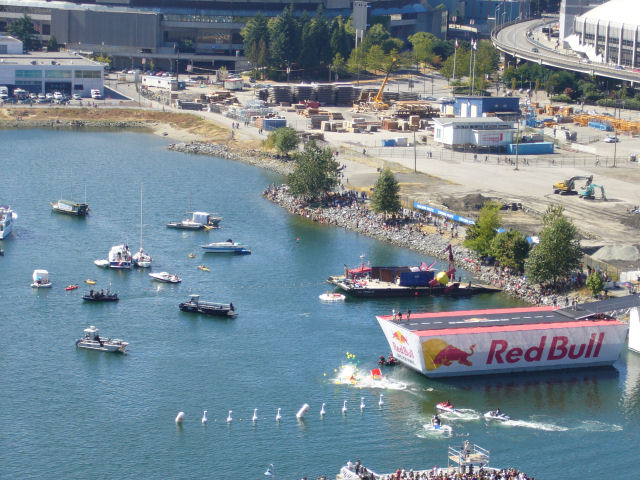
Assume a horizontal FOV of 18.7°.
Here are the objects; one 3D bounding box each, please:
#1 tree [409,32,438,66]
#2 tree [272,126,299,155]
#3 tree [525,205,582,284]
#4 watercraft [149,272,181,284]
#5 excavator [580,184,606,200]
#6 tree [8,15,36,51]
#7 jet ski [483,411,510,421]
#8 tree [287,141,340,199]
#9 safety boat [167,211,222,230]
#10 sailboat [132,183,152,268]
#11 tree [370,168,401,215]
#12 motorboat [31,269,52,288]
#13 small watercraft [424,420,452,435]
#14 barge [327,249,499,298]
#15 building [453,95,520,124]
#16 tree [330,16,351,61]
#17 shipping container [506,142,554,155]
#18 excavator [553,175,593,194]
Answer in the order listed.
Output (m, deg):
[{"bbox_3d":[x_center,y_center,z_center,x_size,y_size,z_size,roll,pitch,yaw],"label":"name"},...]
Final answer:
[{"bbox_3d":[38.704,-70.647,726.920,10.700,12.500,10.700,1,11,0],"label":"tree"},{"bbox_3d":[-9.078,-26.225,511.869,6.900,7.700,6.900,1,11,0],"label":"tree"},{"bbox_3d":[42.230,1.060,350.710,10.200,14.400,10.000,1,10,0],"label":"tree"},{"bbox_3d":[-29.444,7.130,367.460,6.200,1.350,2.300,10,14,39],"label":"watercraft"},{"bbox_3d":[57.750,-10.100,409.960,5.400,2.900,2.200,7,13,27],"label":"excavator"},{"bbox_3d":[-97.610,-67.650,639.060,9.500,14.000,9.500,2,11,0],"label":"tree"},{"bbox_3d":[24.500,24.020,266.990,3.300,1.100,1.200,6,11,26],"label":"jet ski"},{"bbox_3d":[-1.484,-16.516,451.553,12.200,12.500,12.200,1,11,0],"label":"tree"},{"bbox_3d":[-25.300,-4.130,389.790,10.200,3.100,3.300,5,12,17],"label":"safety boat"},{"bbox_3d":[-33.740,-3.100,368.750,3.000,15.000,9.300,-1,10,-17],"label":"sailboat"},{"bbox_3d":[14.370,-9.920,421.320,6.400,10.200,6.300,1,10,0],"label":"tree"},{"bbox_3d":[-51.834,7.175,361.410,2.900,2.600,5.000,2,11,6],"label":"motorboat"},{"bbox_3d":[15.644,25.015,259.321,3.100,1.100,1.200,8,12,29],"label":"small watercraft"},{"bbox_3d":[17.230,5.170,356.890,29.500,8.000,11.000,-1,10,-15],"label":"barge"},{"bbox_3d":[50.178,-39.591,585.932,13.000,7.700,15.000,-4,12,-25],"label":"building"},{"bbox_3d":[8.210,-79.480,773.480,7.600,18.300,7.600,1,10,0],"label":"tree"},{"bbox_3d":[57.200,-24.720,525.780,12.190,2.600,2.440,-3,10,-23],"label":"shipping container"},{"bbox_3d":[54.170,-11.850,415.210,8.300,4.100,2.800,3,11,10],"label":"excavator"}]

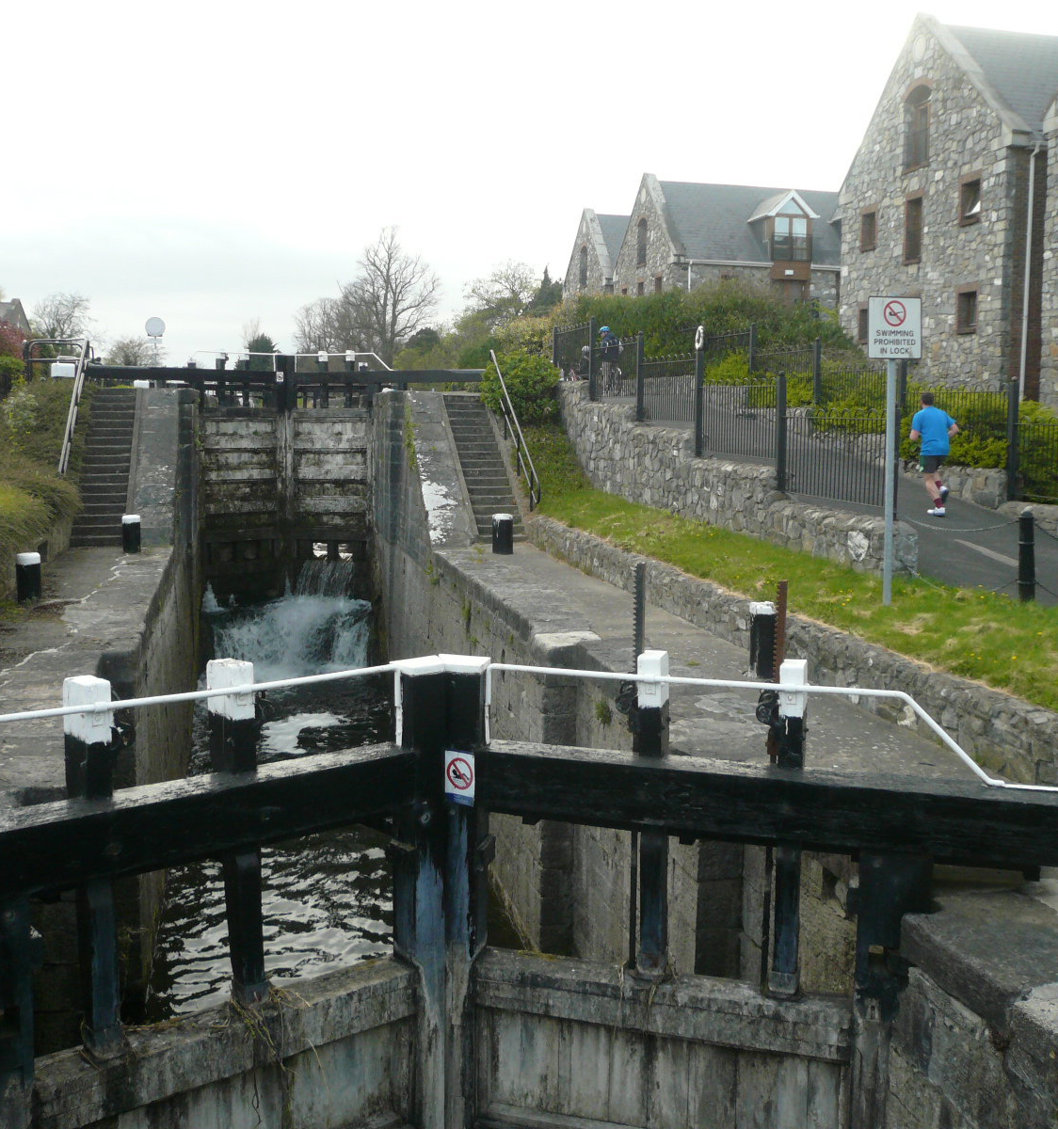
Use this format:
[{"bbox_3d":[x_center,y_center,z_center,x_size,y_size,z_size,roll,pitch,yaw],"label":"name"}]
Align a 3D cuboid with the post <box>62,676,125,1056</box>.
[{"bbox_3d":[-2.072,1.432,5.784,0.150,1.805,0.200,-5,10,-36],"label":"post"}]

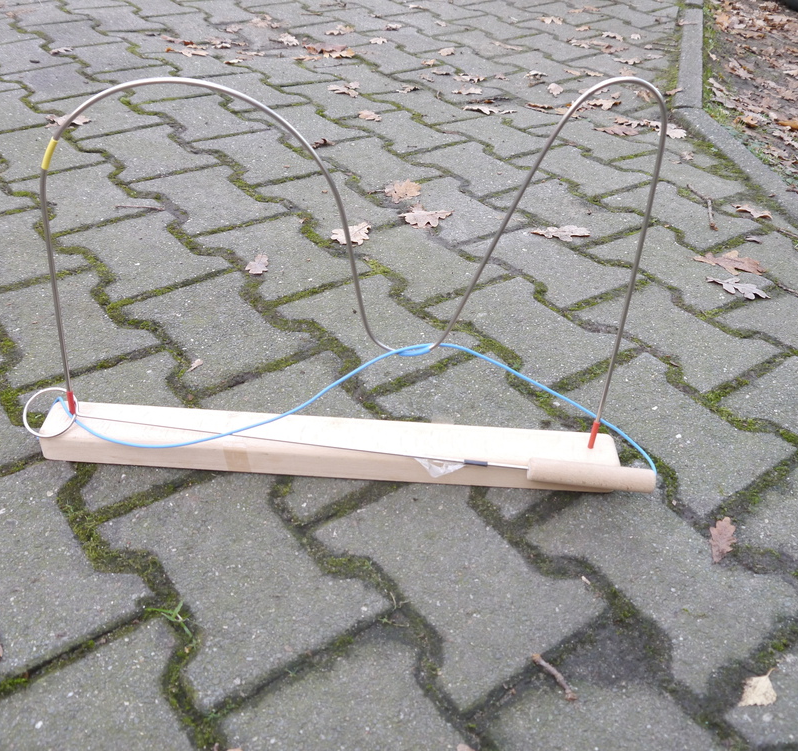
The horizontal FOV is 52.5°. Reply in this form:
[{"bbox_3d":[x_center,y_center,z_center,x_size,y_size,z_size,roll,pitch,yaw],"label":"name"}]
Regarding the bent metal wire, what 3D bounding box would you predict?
[{"bbox_3d":[-0.048,-0.080,0.635,0.472,0.326,0.022,4,36,-1],"label":"bent metal wire"}]

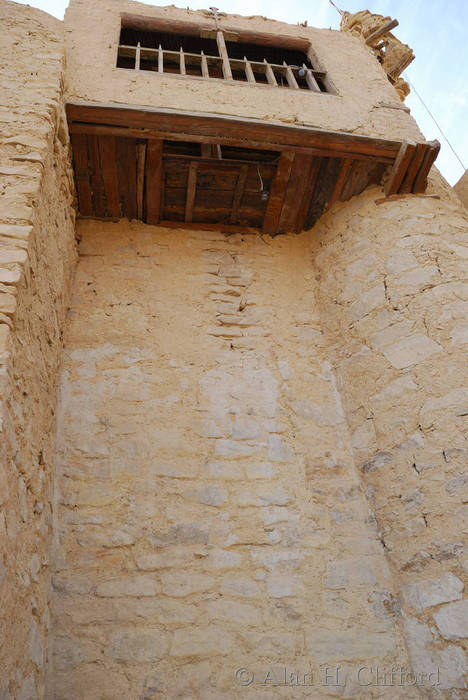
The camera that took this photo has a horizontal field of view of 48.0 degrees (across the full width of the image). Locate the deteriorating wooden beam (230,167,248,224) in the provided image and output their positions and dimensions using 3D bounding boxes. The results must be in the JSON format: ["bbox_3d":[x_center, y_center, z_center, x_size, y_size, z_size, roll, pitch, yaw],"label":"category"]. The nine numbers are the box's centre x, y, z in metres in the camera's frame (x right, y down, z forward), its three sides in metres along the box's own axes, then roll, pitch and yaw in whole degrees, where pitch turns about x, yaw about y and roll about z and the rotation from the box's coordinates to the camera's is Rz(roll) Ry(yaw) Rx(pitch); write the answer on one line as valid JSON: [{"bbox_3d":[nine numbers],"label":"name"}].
[{"bbox_3d":[0.068,-1.694,5.745,0.075,0.050,0.724,3,-45,-12],"label":"deteriorating wooden beam"}]

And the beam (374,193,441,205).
[{"bbox_3d":[1.923,-1.673,5.837,0.729,0.060,0.100,-7,-44,-1],"label":"beam"}]

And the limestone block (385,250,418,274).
[{"bbox_3d":[1.548,-0.750,4.789,0.250,0.170,0.150,-23,-45,15],"label":"limestone block"}]

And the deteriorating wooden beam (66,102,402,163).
[{"bbox_3d":[0.073,-2.165,5.247,3.341,0.120,0.200,2,-45,-11],"label":"deteriorating wooden beam"}]

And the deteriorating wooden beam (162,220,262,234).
[{"bbox_3d":[-0.269,-1.391,5.955,1.122,0.080,0.090,3,-45,-12],"label":"deteriorating wooden beam"}]

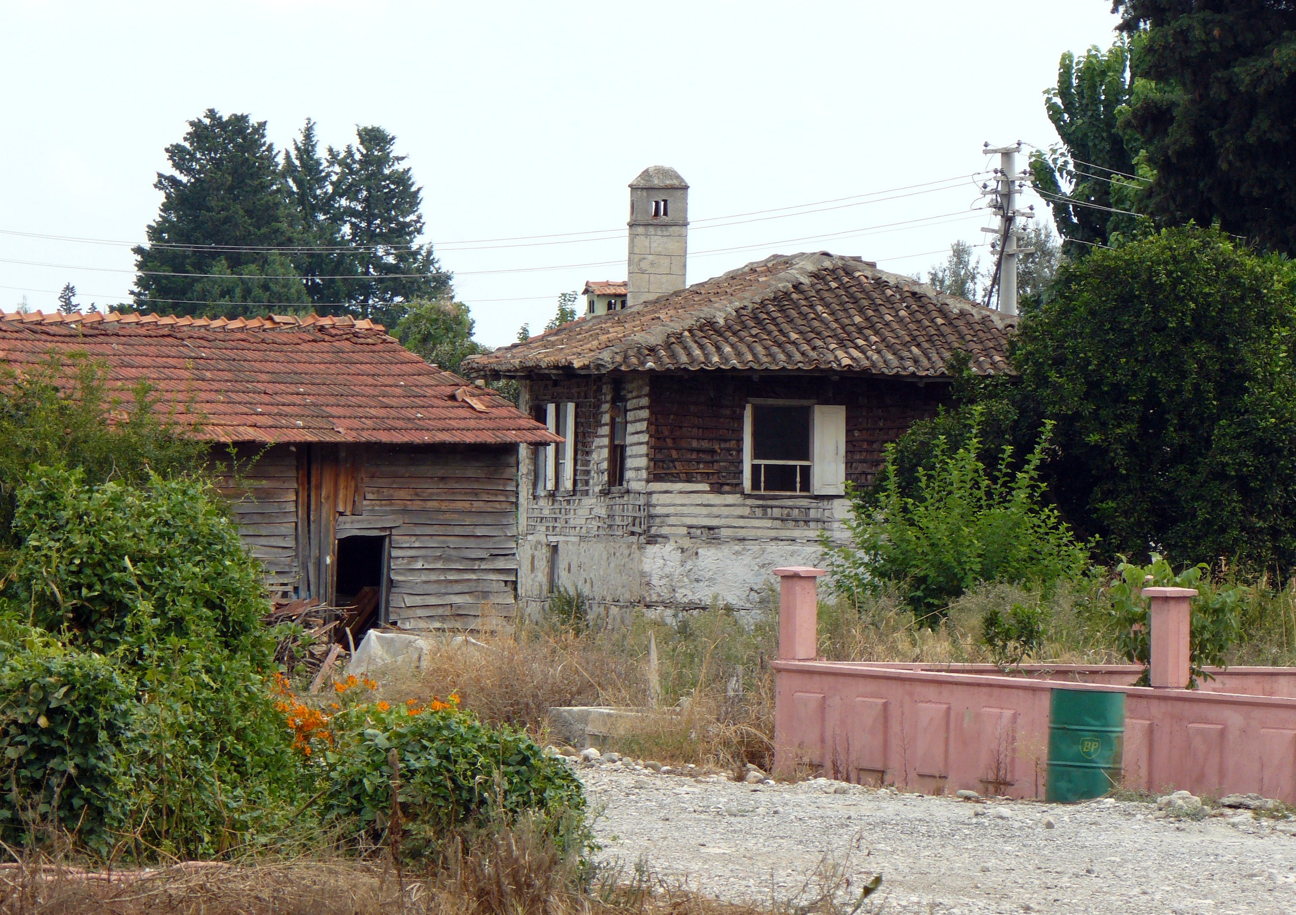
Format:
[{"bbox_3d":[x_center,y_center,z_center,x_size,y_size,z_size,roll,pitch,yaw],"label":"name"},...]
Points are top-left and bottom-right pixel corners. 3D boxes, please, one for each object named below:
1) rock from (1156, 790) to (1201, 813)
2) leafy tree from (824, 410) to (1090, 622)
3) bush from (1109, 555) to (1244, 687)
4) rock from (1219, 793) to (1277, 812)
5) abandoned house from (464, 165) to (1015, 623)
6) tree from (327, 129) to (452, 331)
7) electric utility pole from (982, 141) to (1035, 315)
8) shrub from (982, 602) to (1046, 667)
[{"bbox_3d":[4.071,2.637,58.800,0.350,0.185,0.280,1,0,0],"label":"rock"},{"bbox_3d":[3.638,0.866,91.002,3.100,2.850,2.900,1,0,0],"label":"leafy tree"},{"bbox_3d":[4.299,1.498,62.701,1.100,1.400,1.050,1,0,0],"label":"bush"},{"bbox_3d":[4.571,2.631,58.500,0.440,0.160,0.290,1,0,0],"label":"rock"},{"bbox_3d":[2.317,-0.891,110.978,7.990,6.580,10.200,1,0,-12],"label":"abandoned house"},{"bbox_3d":[-6.800,-3.192,200.007,3.200,10.900,3.200,1,0,0],"label":"tree"},{"bbox_3d":[5.838,-1.320,126.005,0.880,7.750,0.650,1,0,-6],"label":"electric utility pole"},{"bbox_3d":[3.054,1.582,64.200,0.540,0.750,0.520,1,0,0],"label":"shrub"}]

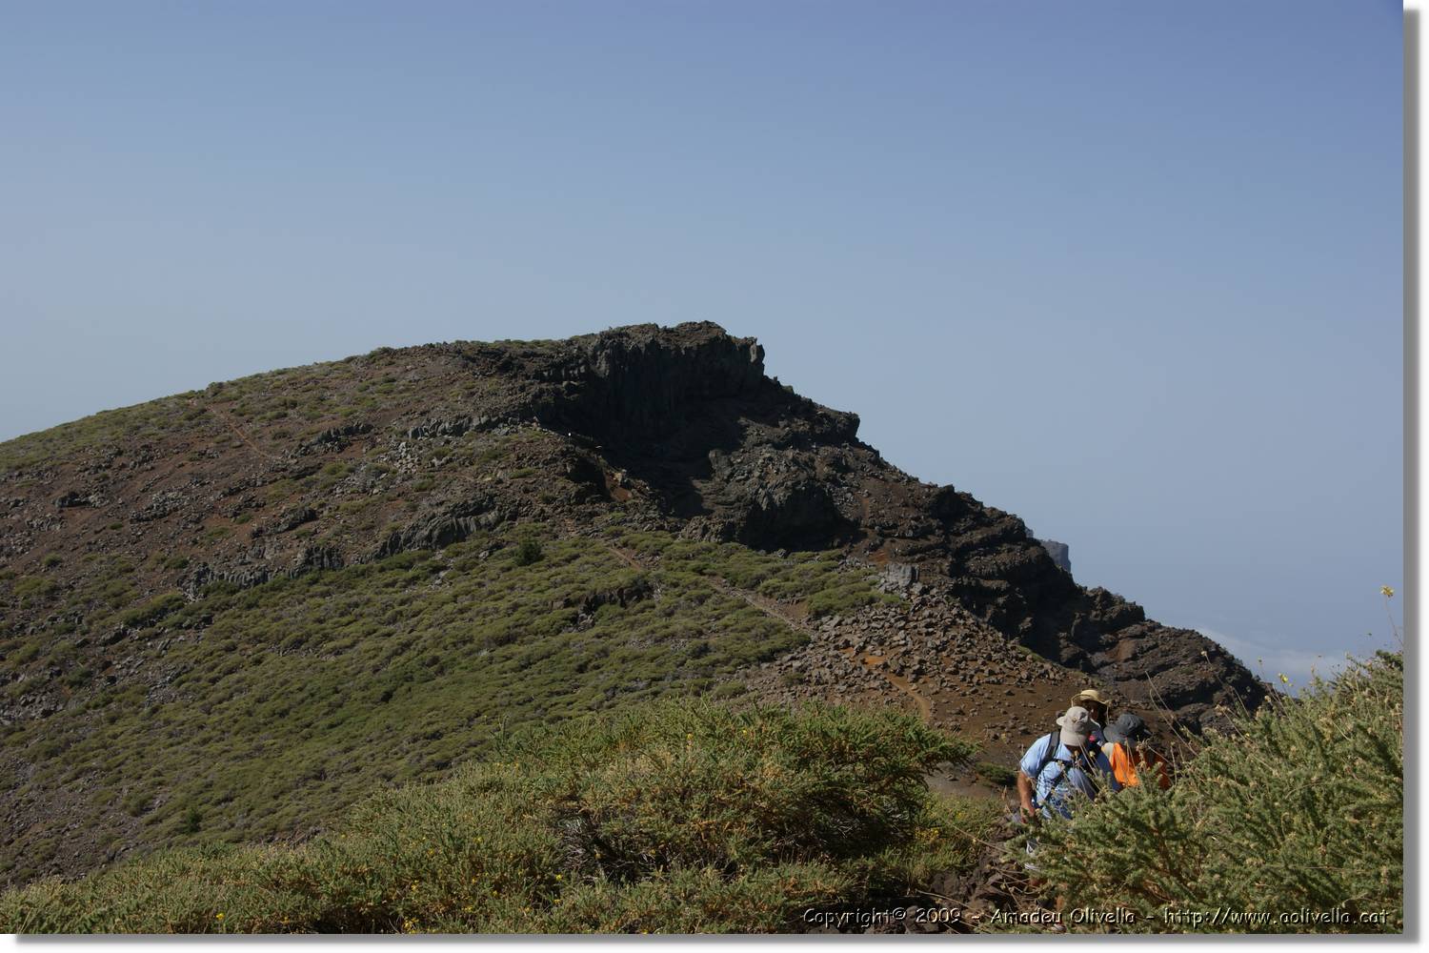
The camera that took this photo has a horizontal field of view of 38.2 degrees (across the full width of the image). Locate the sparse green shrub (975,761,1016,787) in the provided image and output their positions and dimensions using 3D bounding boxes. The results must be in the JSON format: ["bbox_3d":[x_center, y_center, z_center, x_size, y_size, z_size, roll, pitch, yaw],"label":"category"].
[{"bbox_3d":[4.008,4.190,29.000,0.800,0.400,0.700,0,-2,0],"label":"sparse green shrub"}]

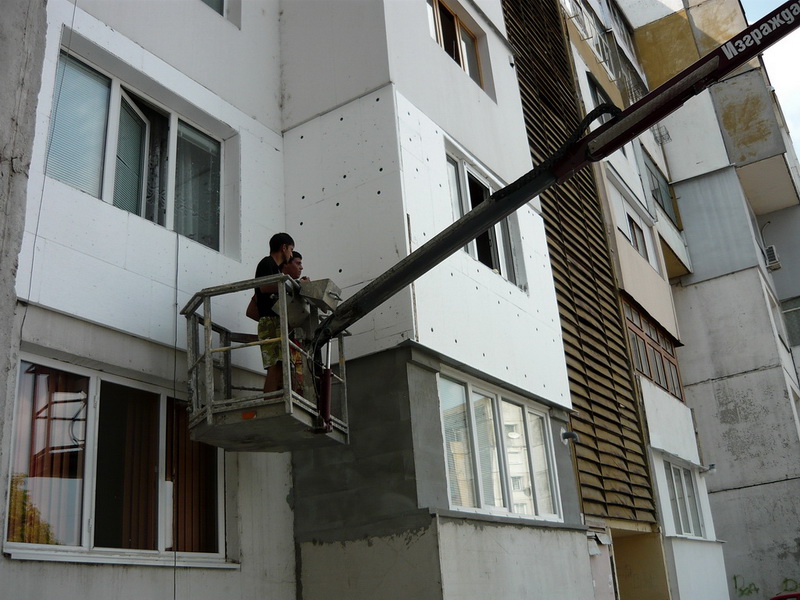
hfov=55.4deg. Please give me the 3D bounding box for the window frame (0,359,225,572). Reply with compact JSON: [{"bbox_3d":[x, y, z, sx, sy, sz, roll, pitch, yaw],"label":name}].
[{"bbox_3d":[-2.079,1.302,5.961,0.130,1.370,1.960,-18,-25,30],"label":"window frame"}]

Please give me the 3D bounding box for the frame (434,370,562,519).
[{"bbox_3d":[1.119,1.626,8.127,0.120,1.340,2.590,-18,-25,30],"label":"frame"}]

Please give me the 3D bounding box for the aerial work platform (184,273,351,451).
[{"bbox_3d":[-1.112,0.616,6.173,0.935,1.030,1.639,-8,-20,7],"label":"aerial work platform"}]

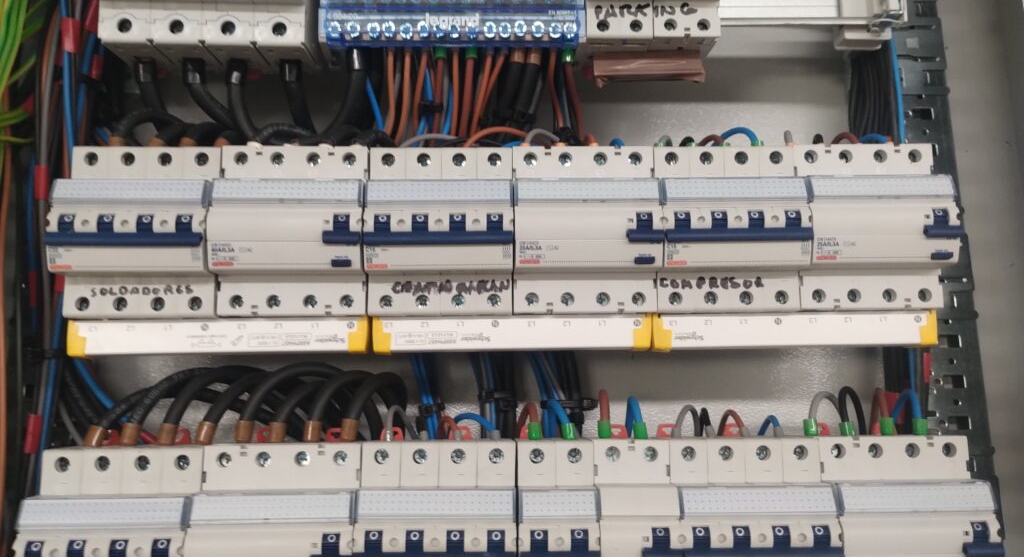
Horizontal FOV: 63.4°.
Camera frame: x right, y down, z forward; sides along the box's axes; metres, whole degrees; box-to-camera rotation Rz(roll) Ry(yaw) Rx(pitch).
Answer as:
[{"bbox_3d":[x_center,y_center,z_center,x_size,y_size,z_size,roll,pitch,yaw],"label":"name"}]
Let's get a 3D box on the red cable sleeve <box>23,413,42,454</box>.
[{"bbox_3d":[-0.248,0.081,0.430,0.008,0.020,0.007,0,-12,-2],"label":"red cable sleeve"}]

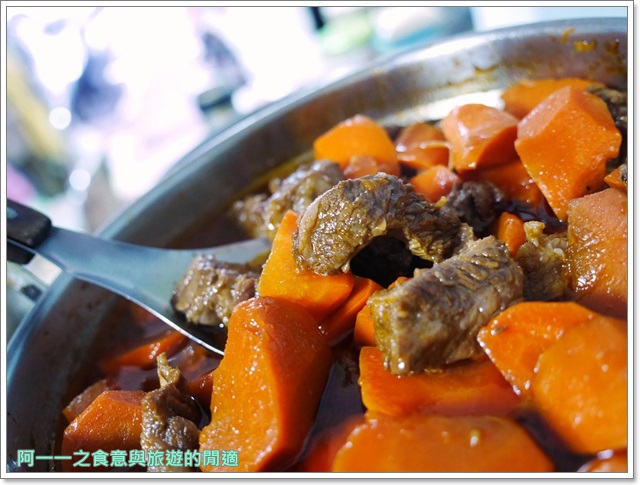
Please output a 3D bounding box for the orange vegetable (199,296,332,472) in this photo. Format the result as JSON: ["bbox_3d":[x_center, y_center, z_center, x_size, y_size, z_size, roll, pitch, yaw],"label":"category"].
[{"bbox_3d":[-0.017,0.047,0.228,0.027,0.026,0.056,7,80,32],"label":"orange vegetable"}]

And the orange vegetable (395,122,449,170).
[{"bbox_3d":[0.046,-0.043,0.322,0.024,0.019,0.024,-2,42,0],"label":"orange vegetable"}]

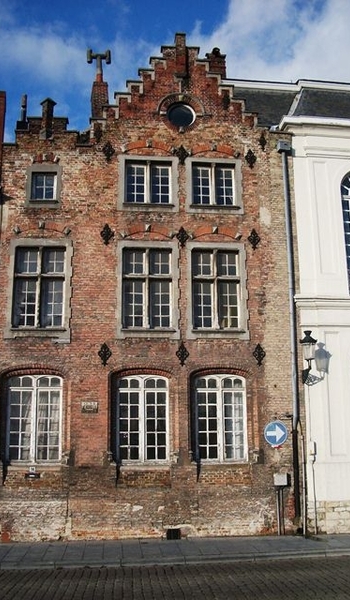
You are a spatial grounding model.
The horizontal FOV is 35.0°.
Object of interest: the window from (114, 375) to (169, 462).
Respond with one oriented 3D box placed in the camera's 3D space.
[{"bbox_3d":[-0.783,2.857,13.302,1.241,2.052,0.150,1,-11,-7],"label":"window"}]

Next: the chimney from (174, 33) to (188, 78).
[{"bbox_3d":[0.171,-6.516,14.792,0.347,1.106,0.340,1,-10,-4],"label":"chimney"}]

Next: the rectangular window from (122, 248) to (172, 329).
[{"bbox_3d":[-0.687,-0.275,13.768,1.236,2.021,0.160,1,-11,-7],"label":"rectangular window"}]

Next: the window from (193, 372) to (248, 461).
[{"bbox_3d":[1.072,2.863,13.487,1.276,2.077,0.150,1,-10,-4],"label":"window"}]

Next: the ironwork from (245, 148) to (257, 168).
[{"bbox_3d":[1.935,-3.596,14.173,0.312,0.546,0.060,1,-11,-5],"label":"ironwork"}]

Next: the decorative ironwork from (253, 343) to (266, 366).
[{"bbox_3d":[2.014,1.311,13.241,0.332,0.555,0.060,1,-11,-5],"label":"decorative ironwork"}]

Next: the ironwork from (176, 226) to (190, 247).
[{"bbox_3d":[0.204,-1.575,13.995,0.343,0.538,0.060,1,-11,-7],"label":"ironwork"}]

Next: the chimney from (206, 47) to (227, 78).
[{"bbox_3d":[1.387,-8.018,19.387,0.666,1.341,0.650,1,-11,-7],"label":"chimney"}]

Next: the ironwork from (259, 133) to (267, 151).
[{"bbox_3d":[2.289,-4.148,14.516,0.203,0.467,0.060,1,-10,-4],"label":"ironwork"}]

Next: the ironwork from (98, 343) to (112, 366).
[{"bbox_3d":[-1.616,1.278,12.910,0.323,0.541,0.060,1,-11,-5],"label":"ironwork"}]

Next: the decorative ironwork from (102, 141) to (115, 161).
[{"bbox_3d":[-1.689,-3.781,14.196,0.329,0.563,0.060,1,-11,-7],"label":"decorative ironwork"}]

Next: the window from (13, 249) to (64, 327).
[{"bbox_3d":[-3.216,-0.296,13.195,1.155,1.983,0.140,1,-11,-5],"label":"window"}]

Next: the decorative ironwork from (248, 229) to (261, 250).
[{"bbox_3d":[1.973,-1.491,13.774,0.305,0.559,0.060,1,-11,-5],"label":"decorative ironwork"}]

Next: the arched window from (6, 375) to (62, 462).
[{"bbox_3d":[-3.192,2.713,12.724,1.177,1.987,0.130,1,-11,-5],"label":"arched window"}]

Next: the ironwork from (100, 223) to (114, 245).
[{"bbox_3d":[-1.684,-1.660,13.844,0.332,0.544,0.060,1,-10,-4],"label":"ironwork"}]

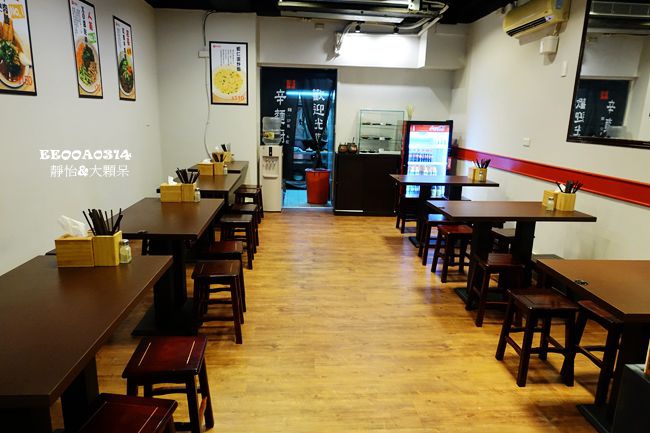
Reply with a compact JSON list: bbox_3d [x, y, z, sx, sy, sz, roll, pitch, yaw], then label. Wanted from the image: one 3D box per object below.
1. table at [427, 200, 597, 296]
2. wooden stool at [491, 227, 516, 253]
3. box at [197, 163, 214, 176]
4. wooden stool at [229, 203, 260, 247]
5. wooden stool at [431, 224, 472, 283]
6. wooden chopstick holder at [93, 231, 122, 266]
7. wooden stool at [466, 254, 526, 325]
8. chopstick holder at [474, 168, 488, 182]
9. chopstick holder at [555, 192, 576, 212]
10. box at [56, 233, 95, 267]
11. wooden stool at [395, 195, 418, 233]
[{"bbox_3d":[1.416,0.309,3.479,1.090,0.750,0.600,1,13,-5],"label":"table"},{"bbox_3d":[1.692,0.361,3.945,0.315,0.450,0.310,1,13,-4],"label":"wooden stool"},{"bbox_3d":[-1.318,-0.532,4.843,0.155,0.122,0.150,1,13,-4],"label":"box"},{"bbox_3d":[-0.869,0.130,4.643,0.320,0.450,0.320,1,13,-5],"label":"wooden stool"},{"bbox_3d":[1.197,0.341,3.978,0.315,0.450,0.310,1,13,-4],"label":"wooden stool"},{"bbox_3d":[-0.960,0.143,1.932,0.094,0.136,0.092,0,13,-4],"label":"wooden chopstick holder"},{"bbox_3d":[1.206,0.518,3.118,0.300,0.452,0.300,0,13,-4],"label":"wooden stool"},{"bbox_3d":[1.744,-0.459,4.861,0.105,0.135,0.095,1,13,-5],"label":"chopstick holder"},{"bbox_3d":[1.872,-0.119,3.388,0.122,0.135,0.100,-1,13,-10],"label":"chopstick holder"},{"bbox_3d":[-1.088,0.146,1.929,0.152,0.122,0.115,1,13,-5],"label":"box"},{"bbox_3d":[1.128,-0.036,5.604,0.315,0.450,0.310,1,13,-4],"label":"wooden stool"}]

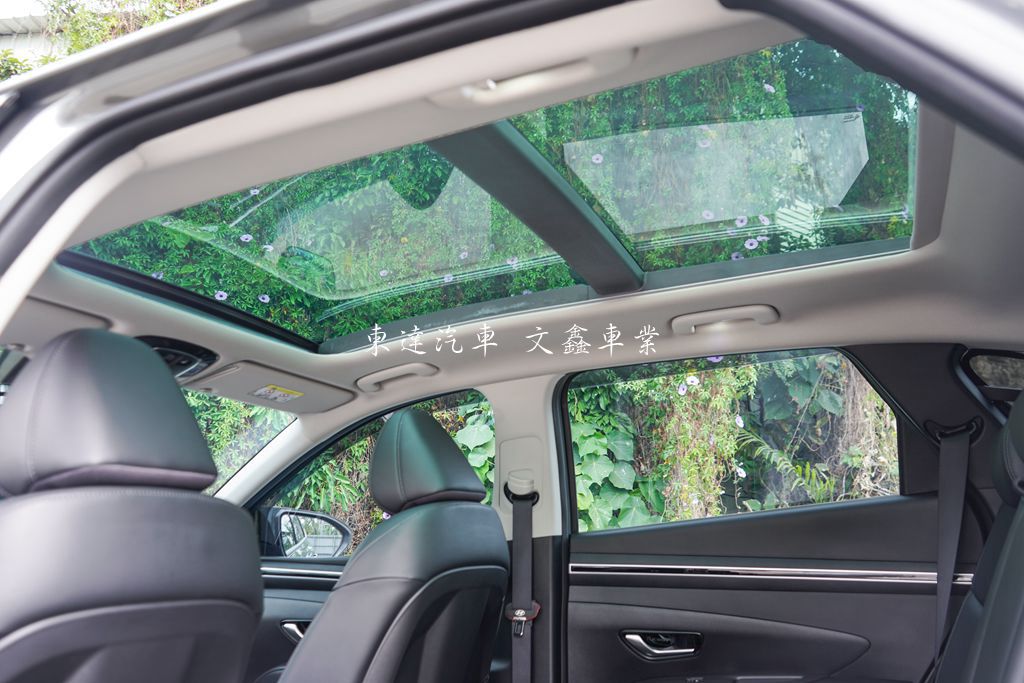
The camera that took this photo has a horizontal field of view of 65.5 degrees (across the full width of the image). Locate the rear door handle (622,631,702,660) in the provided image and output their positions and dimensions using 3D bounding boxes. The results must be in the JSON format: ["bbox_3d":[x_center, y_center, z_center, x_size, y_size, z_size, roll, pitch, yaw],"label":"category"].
[{"bbox_3d":[0.318,0.643,1.684,0.160,0.055,0.040,-6,-15,24],"label":"rear door handle"}]

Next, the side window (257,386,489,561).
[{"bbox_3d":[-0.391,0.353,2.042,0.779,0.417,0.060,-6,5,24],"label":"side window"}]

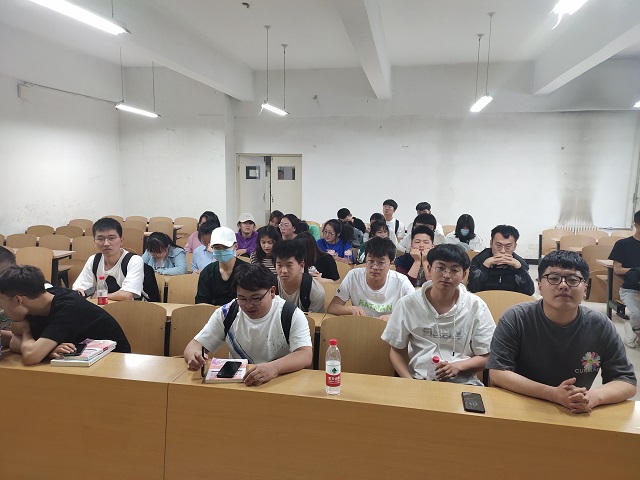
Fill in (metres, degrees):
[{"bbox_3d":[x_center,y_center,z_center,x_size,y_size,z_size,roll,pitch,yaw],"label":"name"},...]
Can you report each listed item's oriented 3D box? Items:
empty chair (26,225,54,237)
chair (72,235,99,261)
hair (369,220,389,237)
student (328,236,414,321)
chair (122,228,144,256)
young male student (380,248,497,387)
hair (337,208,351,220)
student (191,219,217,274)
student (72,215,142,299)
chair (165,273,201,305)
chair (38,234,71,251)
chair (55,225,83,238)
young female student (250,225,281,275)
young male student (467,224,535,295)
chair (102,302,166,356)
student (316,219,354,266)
[{"bbox_3d":[-4.276,0.207,6.305,0.460,0.810,0.500,2,9,12],"label":"empty chair"},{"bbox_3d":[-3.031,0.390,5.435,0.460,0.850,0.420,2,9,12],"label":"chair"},{"bbox_3d":[0.615,-0.110,4.471,0.200,0.200,0.220,0,9,-3],"label":"hair"},{"bbox_3d":[0.364,0.616,2.911,0.560,1.280,0.660,2,9,12],"label":"student"},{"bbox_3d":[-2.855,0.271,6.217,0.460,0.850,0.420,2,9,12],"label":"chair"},{"bbox_3d":[0.562,0.683,2.076,0.530,1.330,0.640,2,9,12],"label":"young male student"},{"bbox_3d":[0.334,-0.355,6.042,0.210,0.170,0.180,-8,12,-43],"label":"hair"},{"bbox_3d":[-1.065,0.455,3.964,0.480,1.250,0.680,2,9,7],"label":"student"},{"bbox_3d":[-1.610,0.482,3.333,0.570,1.320,0.660,2,9,12],"label":"student"},{"bbox_3d":[-1.085,0.694,3.436,0.450,0.820,0.400,2,9,12],"label":"chair"},{"bbox_3d":[-3.426,0.370,5.286,0.460,0.810,0.500,2,9,12],"label":"chair"},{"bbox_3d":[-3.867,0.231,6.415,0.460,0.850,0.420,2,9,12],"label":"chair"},{"bbox_3d":[-0.481,0.455,3.840,0.450,1.183,0.700,2,9,9],"label":"young female student"},{"bbox_3d":[1.461,0.532,3.461,0.580,1.300,0.650,3,9,16],"label":"young male student"},{"bbox_3d":[-1.235,0.809,2.648,0.450,0.820,0.400,2,9,12],"label":"chair"},{"bbox_3d":[0.150,0.392,4.544,0.470,1.220,0.620,4,10,23],"label":"student"}]

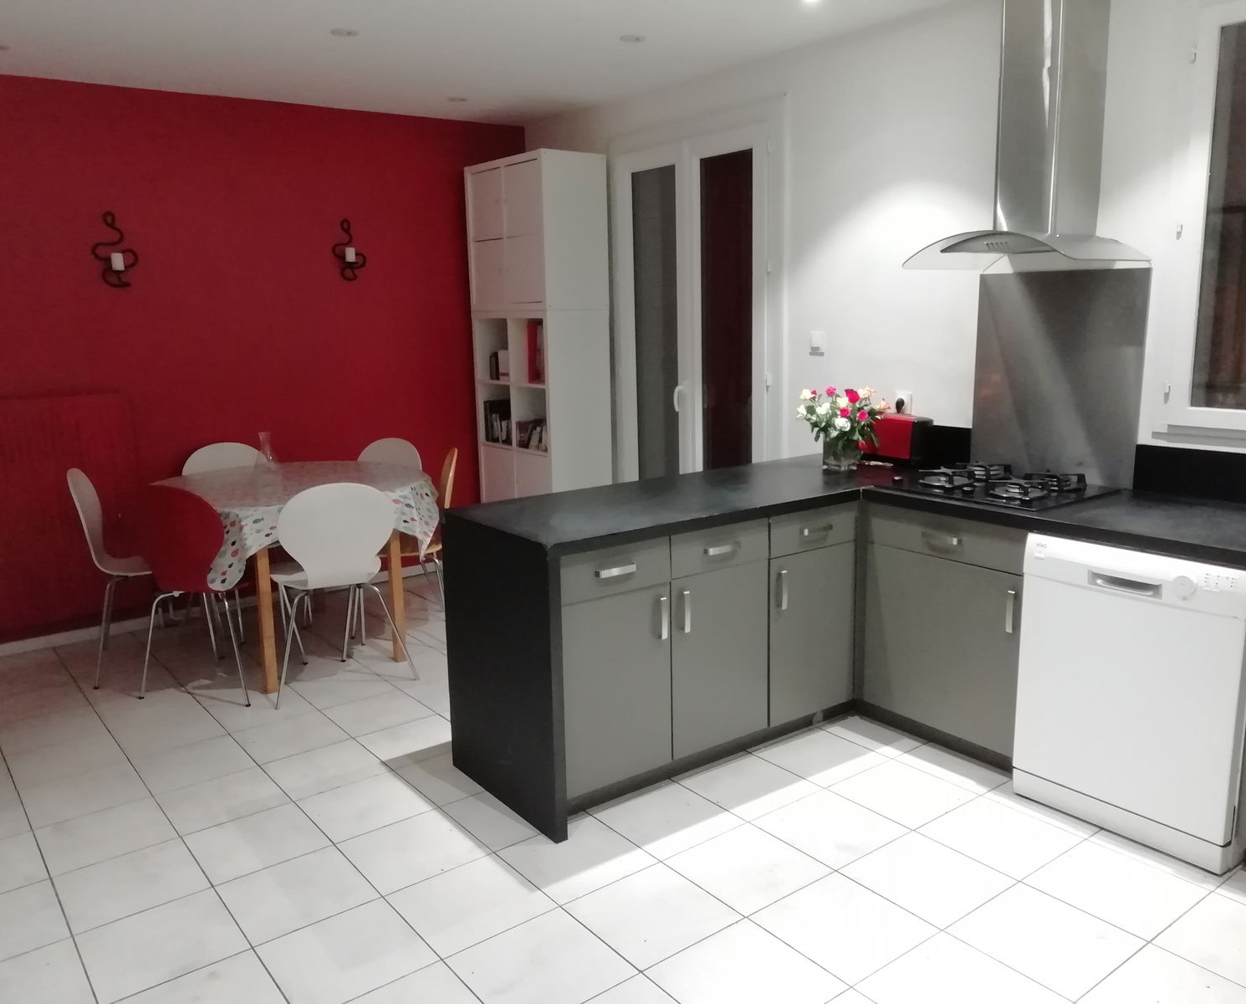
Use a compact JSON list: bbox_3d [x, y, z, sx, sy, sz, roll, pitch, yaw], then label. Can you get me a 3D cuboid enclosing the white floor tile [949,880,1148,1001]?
[{"bbox_3d":[1.016,1.049,2.420,0.333,0.010,0.333,-9,14,-36],"label":"white floor tile"}]

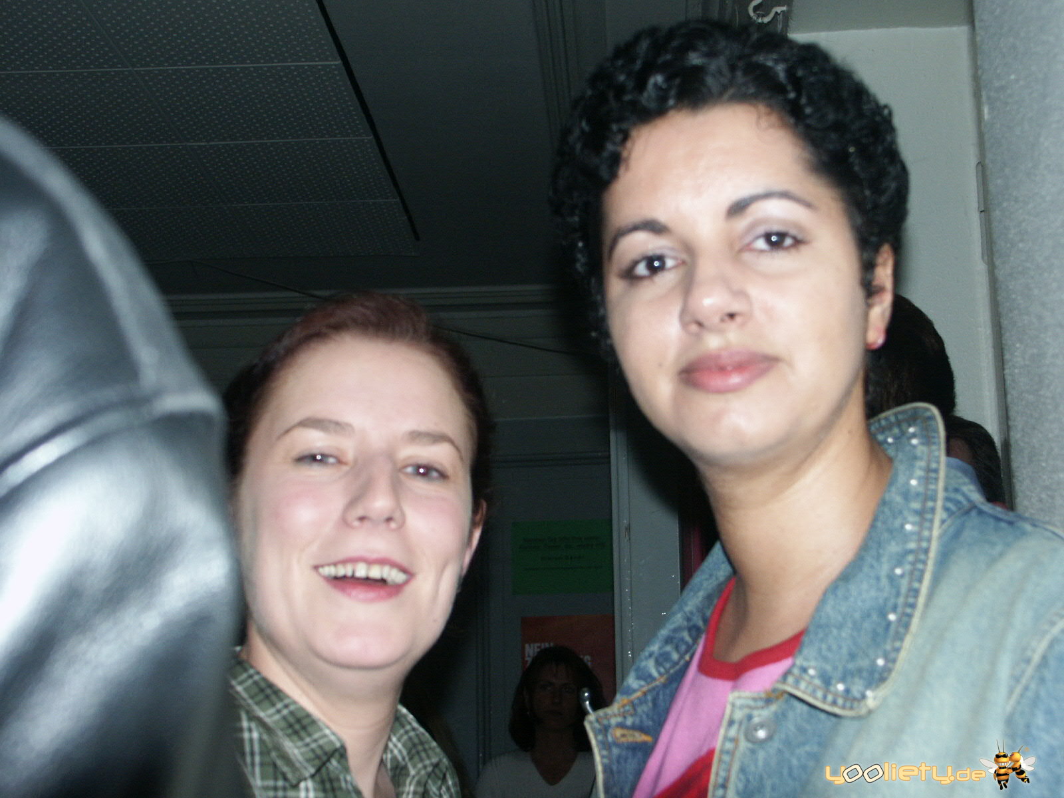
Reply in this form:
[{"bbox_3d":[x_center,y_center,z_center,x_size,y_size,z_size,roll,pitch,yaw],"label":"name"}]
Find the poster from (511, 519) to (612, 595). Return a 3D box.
[{"bbox_3d":[0.086,0.459,4.732,0.297,0.210,0.010,-2,-13,7],"label":"poster"}]

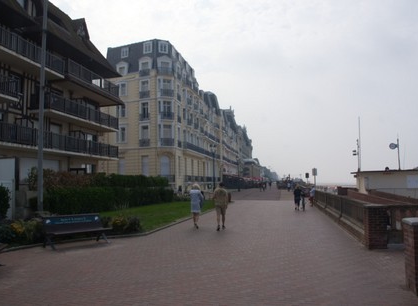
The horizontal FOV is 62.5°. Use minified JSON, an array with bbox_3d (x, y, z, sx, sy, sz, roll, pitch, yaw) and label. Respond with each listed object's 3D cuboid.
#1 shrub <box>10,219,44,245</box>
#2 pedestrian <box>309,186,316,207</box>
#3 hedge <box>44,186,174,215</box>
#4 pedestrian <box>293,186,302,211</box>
[{"bbox_3d":[-5.337,2.266,10.101,0.750,0.700,0.880,-5,-7,41],"label":"shrub"},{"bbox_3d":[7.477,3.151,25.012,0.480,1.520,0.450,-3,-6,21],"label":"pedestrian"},{"bbox_3d":[-6.233,3.345,25.904,1.100,1.500,15.130,-3,-6,17],"label":"hedge"},{"bbox_3d":[5.504,2.768,21.562,0.500,1.640,0.400,-2,-5,13],"label":"pedestrian"}]

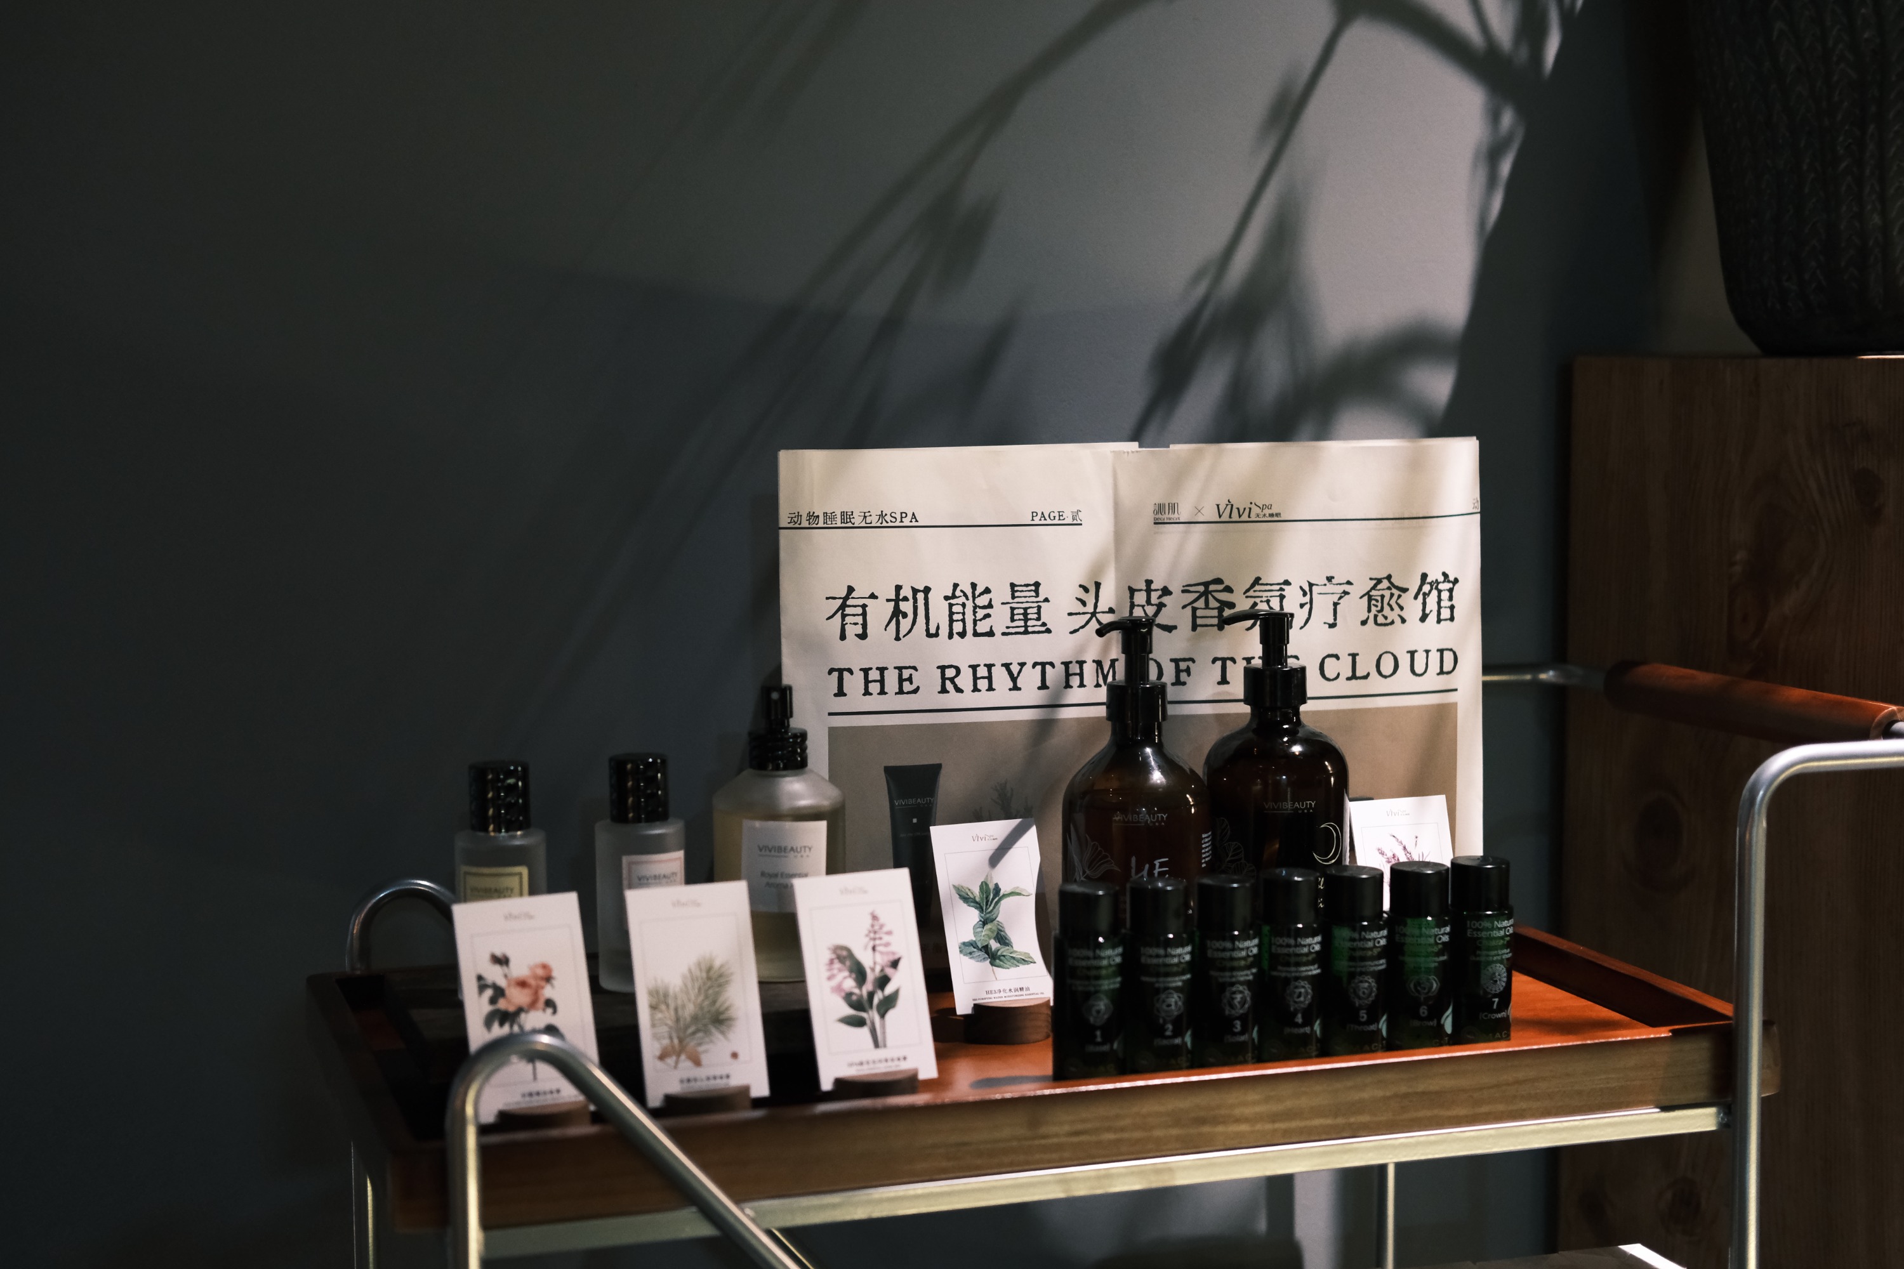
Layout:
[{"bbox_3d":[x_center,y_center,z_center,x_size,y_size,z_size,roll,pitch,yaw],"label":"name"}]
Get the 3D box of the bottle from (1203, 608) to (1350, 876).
[{"bbox_3d":[0.168,0.083,1.451,0.076,0.190,0.075,0,6,0],"label":"bottle"}]

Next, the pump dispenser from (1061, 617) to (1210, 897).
[{"bbox_3d":[0.094,0.086,1.420,0.075,0.190,0.076,0,6,0],"label":"pump dispenser"}]

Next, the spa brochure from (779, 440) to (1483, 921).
[{"bbox_3d":[0.108,0.038,1.571,0.412,0.288,0.012,-2,3,-15],"label":"spa brochure"}]

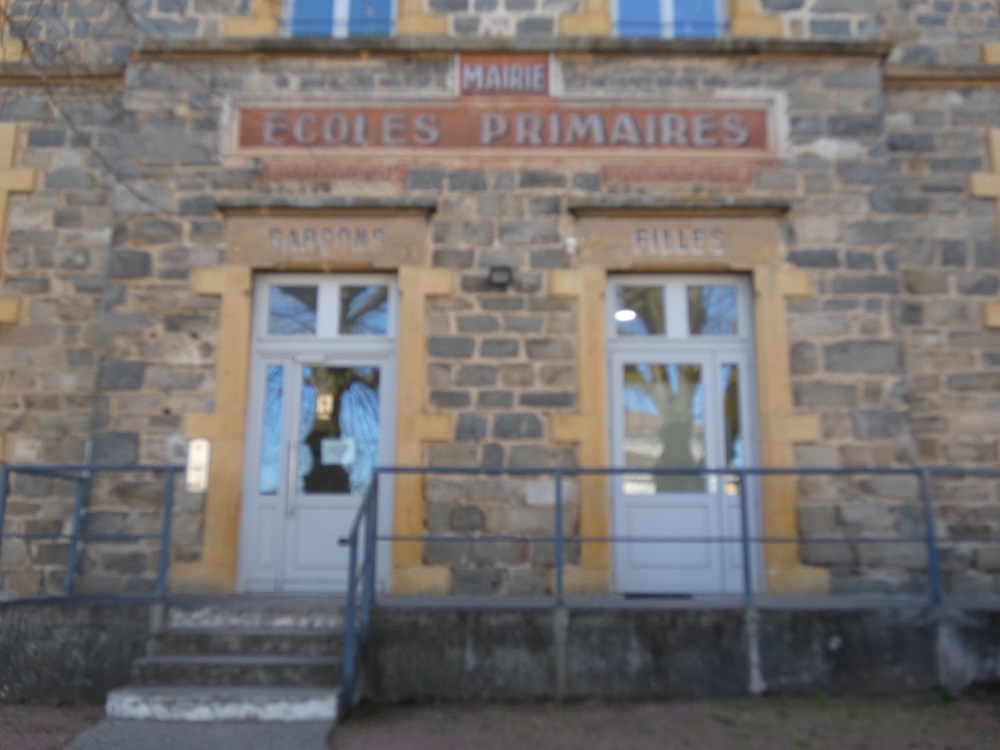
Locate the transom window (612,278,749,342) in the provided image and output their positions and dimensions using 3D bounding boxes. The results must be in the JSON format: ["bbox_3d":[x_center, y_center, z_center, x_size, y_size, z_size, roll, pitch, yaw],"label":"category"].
[{"bbox_3d":[1.773,-0.648,8.554,1.375,0.647,0.080,0,-10,0],"label":"transom window"}]

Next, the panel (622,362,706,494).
[{"bbox_3d":[1.583,0.511,8.364,0.808,1.276,0.050,0,-10,0],"label":"panel"}]

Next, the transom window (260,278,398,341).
[{"bbox_3d":[-1.715,-0.658,8.556,1.356,0.627,0.080,0,-10,0],"label":"transom window"}]

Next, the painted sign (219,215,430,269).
[{"bbox_3d":[-1.689,-1.298,8.451,1.986,0.549,0.070,0,-10,0],"label":"painted sign"}]

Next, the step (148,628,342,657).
[{"bbox_3d":[-1.756,1.942,6.321,1.455,0.149,0.347,0,-10,0],"label":"step"}]

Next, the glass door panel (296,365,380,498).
[{"bbox_3d":[-1.553,0.539,8.359,0.808,1.294,0.050,0,-10,0],"label":"glass door panel"}]

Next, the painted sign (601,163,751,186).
[{"bbox_3d":[1.752,-1.976,8.576,1.520,0.251,0.040,0,-10,0],"label":"painted sign"}]

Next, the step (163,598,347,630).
[{"bbox_3d":[-1.755,1.852,6.669,1.455,0.149,0.347,0,-10,0],"label":"step"}]

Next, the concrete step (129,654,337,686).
[{"bbox_3d":[-1.757,2.033,5.972,1.455,0.149,0.347,0,-10,0],"label":"concrete step"}]

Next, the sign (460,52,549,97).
[{"bbox_3d":[0.035,-3.029,8.763,0.908,0.480,0.040,0,-10,0],"label":"sign"}]

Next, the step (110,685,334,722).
[{"bbox_3d":[-1.757,2.123,5.624,1.455,0.149,0.347,0,-10,0],"label":"step"}]

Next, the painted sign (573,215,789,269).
[{"bbox_3d":[1.747,-1.288,8.450,2.044,0.528,0.070,0,-10,0],"label":"painted sign"}]

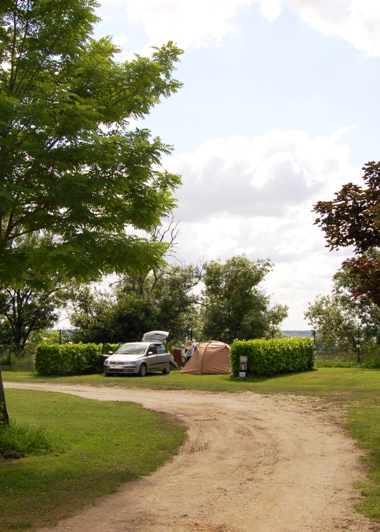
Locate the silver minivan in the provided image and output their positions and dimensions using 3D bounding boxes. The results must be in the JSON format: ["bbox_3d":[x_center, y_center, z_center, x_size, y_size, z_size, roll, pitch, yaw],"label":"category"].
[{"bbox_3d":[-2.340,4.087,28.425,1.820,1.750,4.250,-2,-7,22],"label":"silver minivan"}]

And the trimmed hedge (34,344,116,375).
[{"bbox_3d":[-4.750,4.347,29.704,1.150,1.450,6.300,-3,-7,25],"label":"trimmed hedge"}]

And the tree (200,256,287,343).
[{"bbox_3d":[3.450,2.831,40.431,5.600,6.900,5.200,0,-6,0],"label":"tree"}]

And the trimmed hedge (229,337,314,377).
[{"bbox_3d":[4.000,4.270,29.512,1.200,1.600,7.300,-4,-7,31],"label":"trimmed hedge"}]

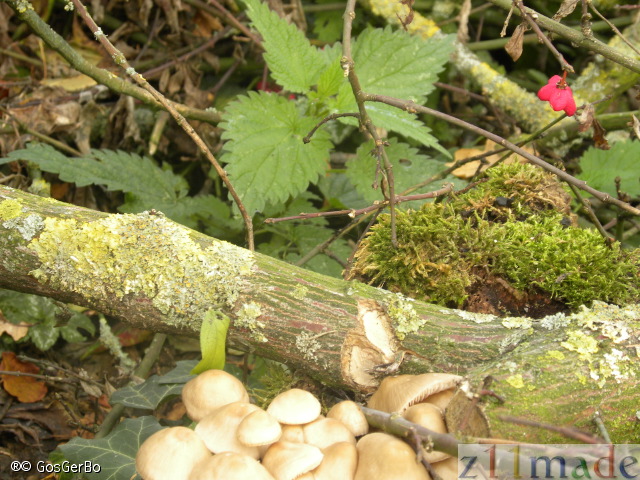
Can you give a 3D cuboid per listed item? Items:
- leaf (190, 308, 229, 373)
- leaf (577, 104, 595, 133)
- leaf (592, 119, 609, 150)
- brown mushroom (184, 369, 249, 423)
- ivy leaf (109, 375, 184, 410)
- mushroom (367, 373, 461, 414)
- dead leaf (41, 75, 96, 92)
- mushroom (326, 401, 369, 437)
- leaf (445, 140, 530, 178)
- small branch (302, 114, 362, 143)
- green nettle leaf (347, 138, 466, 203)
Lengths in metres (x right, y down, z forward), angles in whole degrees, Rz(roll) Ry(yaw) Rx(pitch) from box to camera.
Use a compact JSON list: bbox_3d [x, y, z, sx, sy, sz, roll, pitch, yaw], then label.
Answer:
[{"bbox_3d":[-0.048,0.045,1.730,0.017,0.030,0.009,0,28,0],"label":"leaf"},{"bbox_3d":[0.117,-0.054,1.730,0.008,0.013,0.006,0,25,0],"label":"leaf"},{"bbox_3d":[0.124,-0.047,1.740,0.007,0.014,0.006,0,25,0],"label":"leaf"},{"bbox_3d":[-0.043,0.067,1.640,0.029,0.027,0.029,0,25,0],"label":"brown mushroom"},{"bbox_3d":[-0.077,0.068,1.750,0.033,0.007,0.027,7,29,13],"label":"ivy leaf"},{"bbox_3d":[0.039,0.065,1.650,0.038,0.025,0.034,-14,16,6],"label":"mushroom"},{"bbox_3d":[-0.128,-0.080,2.000,0.029,0.006,0.016,0,28,0],"label":"dead leaf"},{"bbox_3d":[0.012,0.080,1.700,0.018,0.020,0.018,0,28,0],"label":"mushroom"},{"bbox_3d":[0.083,-0.040,1.940,0.041,0.011,0.024,0,28,0],"label":"leaf"},{"bbox_3d":[0.005,-0.051,1.790,0.026,0.012,0.009,0,28,0],"label":"small branch"},{"bbox_3d":[0.038,-0.031,1.780,0.056,0.012,0.042,16,48,16],"label":"green nettle leaf"}]

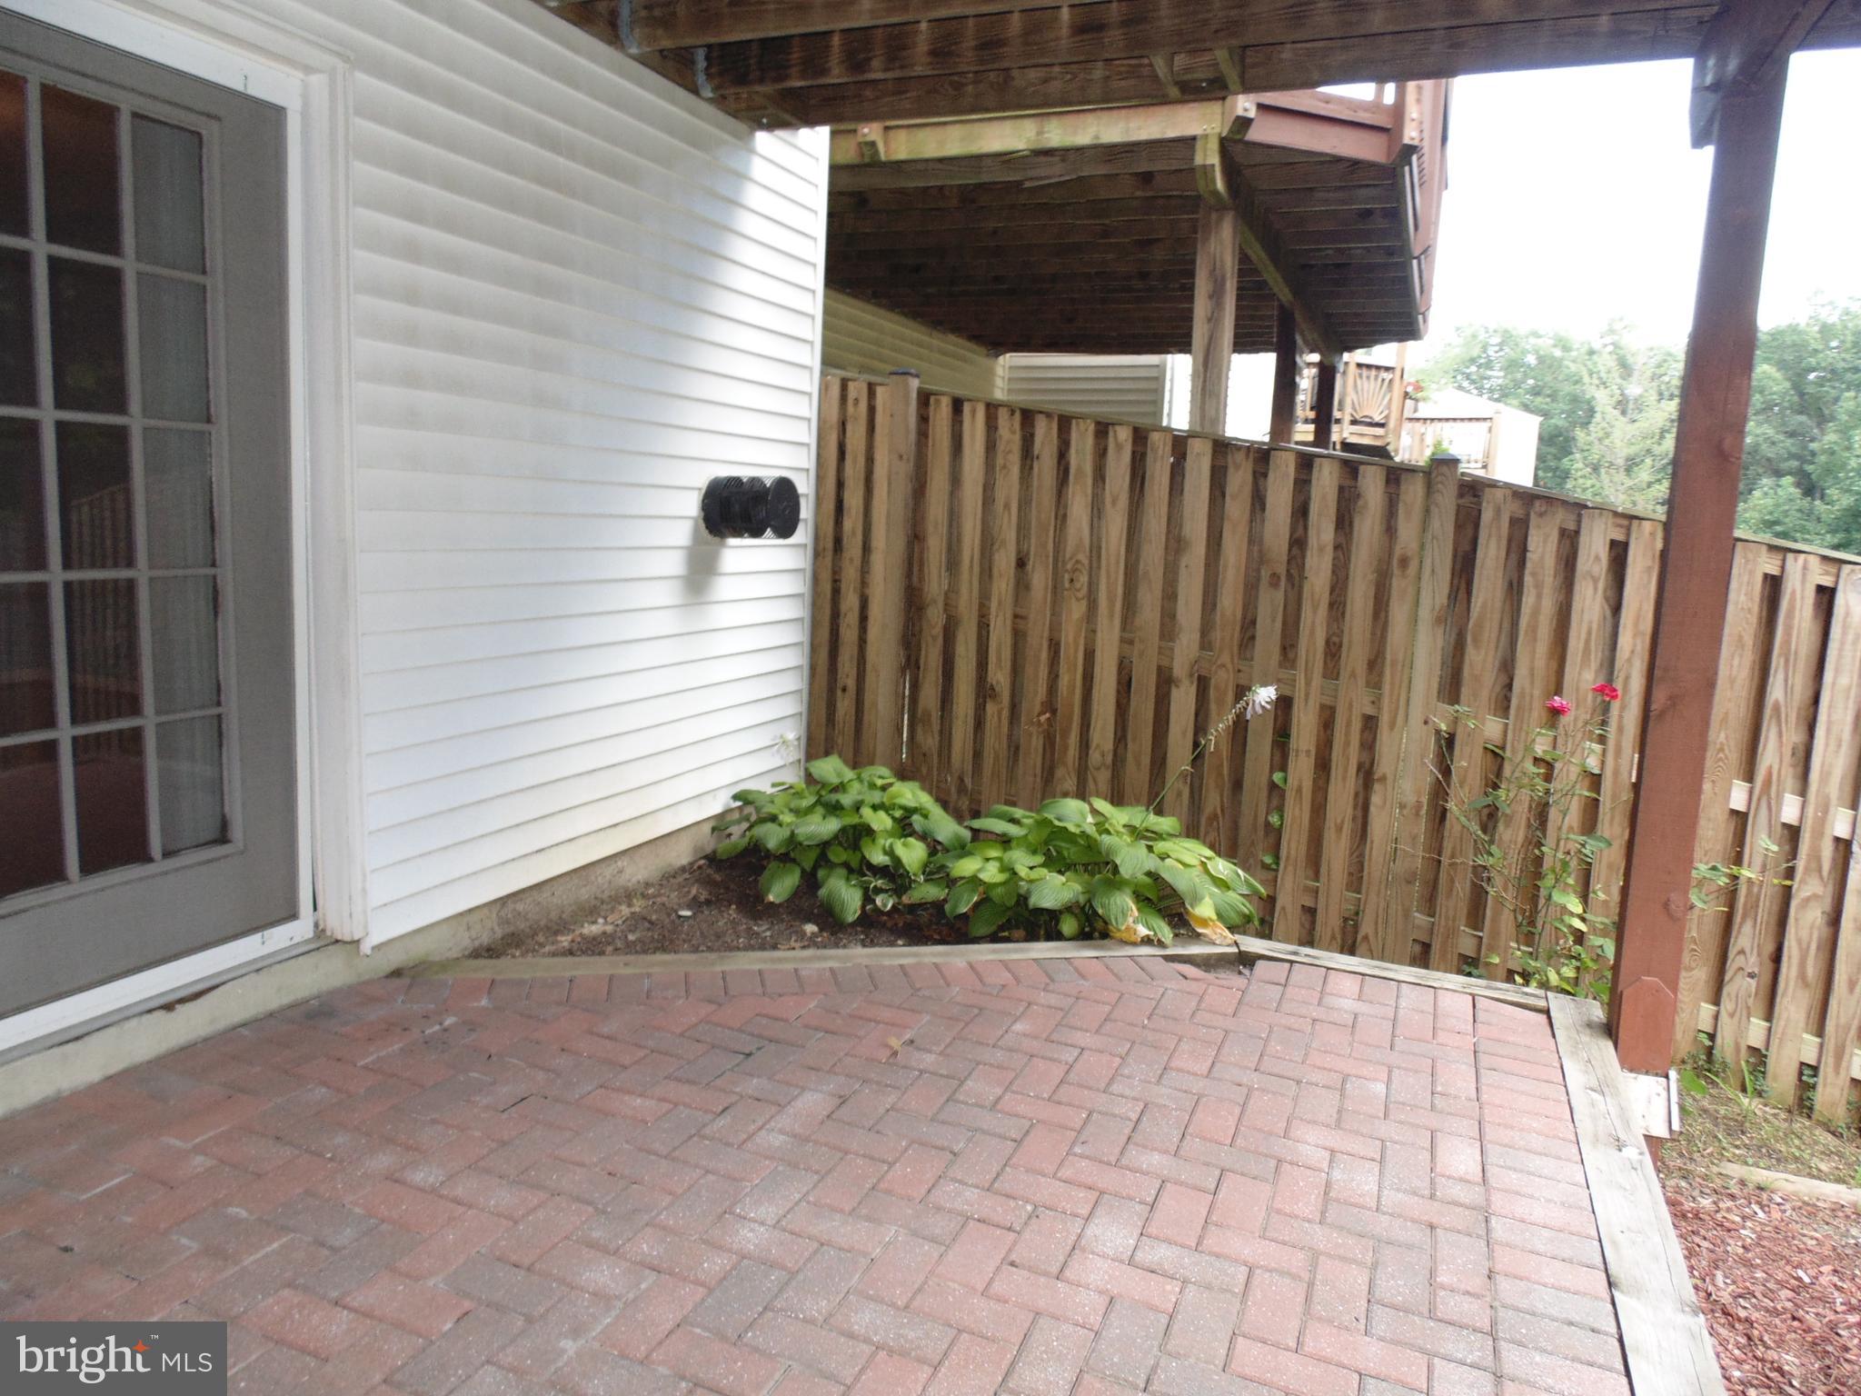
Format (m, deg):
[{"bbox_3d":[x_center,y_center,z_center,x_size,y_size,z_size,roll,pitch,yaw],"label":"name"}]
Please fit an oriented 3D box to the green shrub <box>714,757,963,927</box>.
[{"bbox_3d":[-0.320,0.453,4.268,0.900,0.420,0.820,2,9,-4],"label":"green shrub"}]

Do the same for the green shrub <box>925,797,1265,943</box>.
[{"bbox_3d":[0.573,0.527,4.068,1.100,0.400,0.820,4,9,9],"label":"green shrub"}]

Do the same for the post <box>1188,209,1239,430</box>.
[{"bbox_3d":[1.150,-0.661,5.146,0.140,2.700,0.140,6,10,23],"label":"post"}]

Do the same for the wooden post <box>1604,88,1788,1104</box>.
[{"bbox_3d":[2.085,-0.252,3.258,0.140,2.780,0.140,5,9,23],"label":"wooden post"}]

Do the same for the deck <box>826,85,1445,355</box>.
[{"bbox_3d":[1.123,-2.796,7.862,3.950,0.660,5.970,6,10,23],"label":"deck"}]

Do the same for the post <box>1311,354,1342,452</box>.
[{"bbox_3d":[3.233,-1.326,9.952,0.140,2.700,0.140,6,10,23],"label":"post"}]

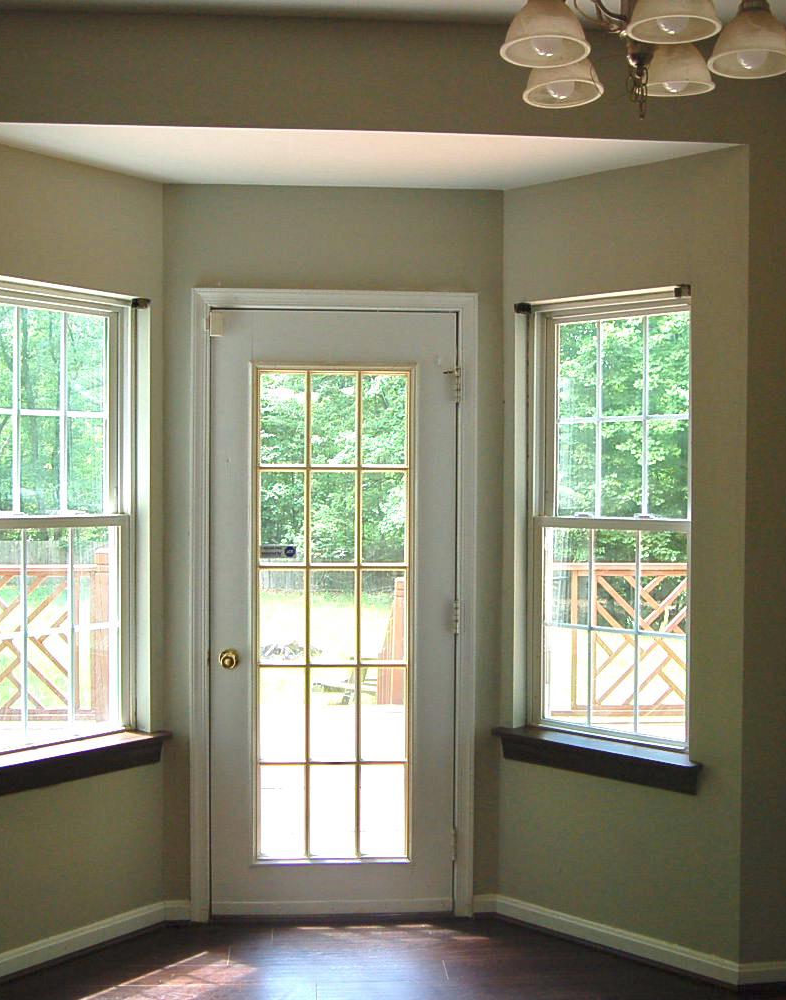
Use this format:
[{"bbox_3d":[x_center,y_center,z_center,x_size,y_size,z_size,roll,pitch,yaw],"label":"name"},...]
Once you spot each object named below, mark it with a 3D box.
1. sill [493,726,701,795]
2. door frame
[{"bbox_3d":[0.663,0.821,3.583,0.720,0.099,0.144,1,2,38],"label":"sill"},{"bbox_3d":[-0.198,0.355,3.798,0.948,2.094,0.119,0,1,-4],"label":"door frame"}]

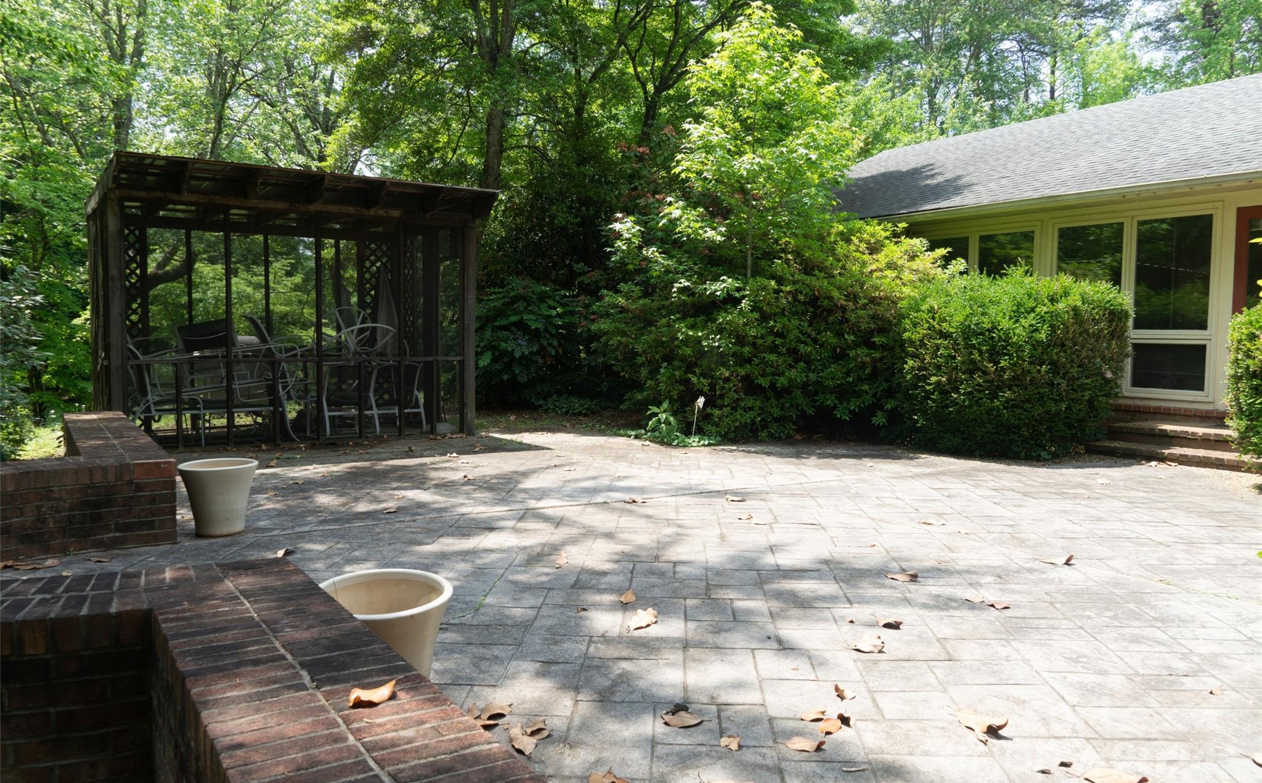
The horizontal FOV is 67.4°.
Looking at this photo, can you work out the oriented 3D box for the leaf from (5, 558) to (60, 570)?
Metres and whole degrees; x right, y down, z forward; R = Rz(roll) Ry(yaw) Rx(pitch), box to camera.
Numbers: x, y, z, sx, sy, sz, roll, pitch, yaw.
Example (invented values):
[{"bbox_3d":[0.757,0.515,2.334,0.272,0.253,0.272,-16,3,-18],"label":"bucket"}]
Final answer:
[{"bbox_3d":[-2.867,0.829,4.536,0.242,0.035,0.100,0,4,-8],"label":"leaf"}]

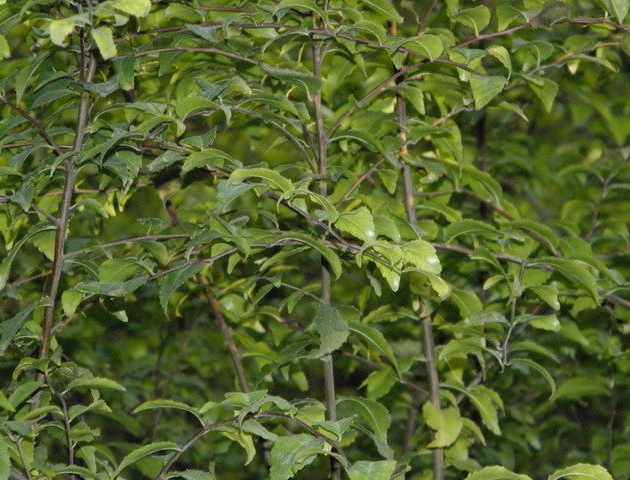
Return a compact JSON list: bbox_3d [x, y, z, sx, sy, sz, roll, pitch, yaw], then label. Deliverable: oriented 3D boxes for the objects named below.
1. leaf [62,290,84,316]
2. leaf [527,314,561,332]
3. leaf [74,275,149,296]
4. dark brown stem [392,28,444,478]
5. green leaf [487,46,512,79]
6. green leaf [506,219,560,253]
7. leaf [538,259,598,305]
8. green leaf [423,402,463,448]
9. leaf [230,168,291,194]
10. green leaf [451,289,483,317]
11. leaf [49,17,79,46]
[{"bbox_3d":[-0.241,0.063,4.200,0.022,0.027,0.018,0,0,0],"label":"leaf"},{"bbox_3d":[0.227,0.083,4.200,0.032,0.018,0.027,0,3,0],"label":"leaf"},{"bbox_3d":[-0.200,0.045,4.150,0.074,0.022,0.032,0,3,0],"label":"leaf"},{"bbox_3d":[0.106,0.009,4.350,0.012,0.462,0.014,-6,0,0],"label":"dark brown stem"},{"bbox_3d":[0.186,-0.179,4.280,0.024,0.032,0.025,0,2,0],"label":"green leaf"},{"bbox_3d":[0.224,-0.005,4.350,0.060,0.023,0.029,28,0,0],"label":"green leaf"},{"bbox_3d":[0.255,0.042,4.250,0.062,0.046,0.035,0,3,0],"label":"leaf"},{"bbox_3d":[0.131,0.188,4.300,0.041,0.047,0.025,0,2,0],"label":"green leaf"},{"bbox_3d":[-0.052,-0.057,4.150,0.062,0.024,0.029,5,0,0],"label":"leaf"},{"bbox_3d":[0.157,0.066,4.400,0.035,0.031,0.025,0,2,0],"label":"green leaf"},{"bbox_3d":[-0.245,-0.202,4.120,0.027,0.027,0.025,0,2,0],"label":"leaf"}]

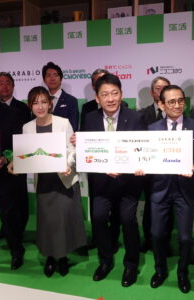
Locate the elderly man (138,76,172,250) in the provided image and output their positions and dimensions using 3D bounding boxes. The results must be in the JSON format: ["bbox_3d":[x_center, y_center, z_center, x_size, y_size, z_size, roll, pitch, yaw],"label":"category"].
[{"bbox_3d":[0.597,0.144,3.276,0.470,1.660,0.310,2,6,15],"label":"elderly man"}]

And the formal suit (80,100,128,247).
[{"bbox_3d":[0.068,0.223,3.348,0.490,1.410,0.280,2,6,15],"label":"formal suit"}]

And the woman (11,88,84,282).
[{"bbox_3d":[-0.380,0.256,2.858,0.540,1.520,0.460,1,6,9],"label":"woman"}]

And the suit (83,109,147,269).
[{"bbox_3d":[0.134,0.326,2.721,0.500,1.290,0.390,2,6,18],"label":"suit"}]

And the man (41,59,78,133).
[{"bbox_3d":[-0.420,0.044,3.480,0.500,1.818,0.320,1,6,12],"label":"man"}]

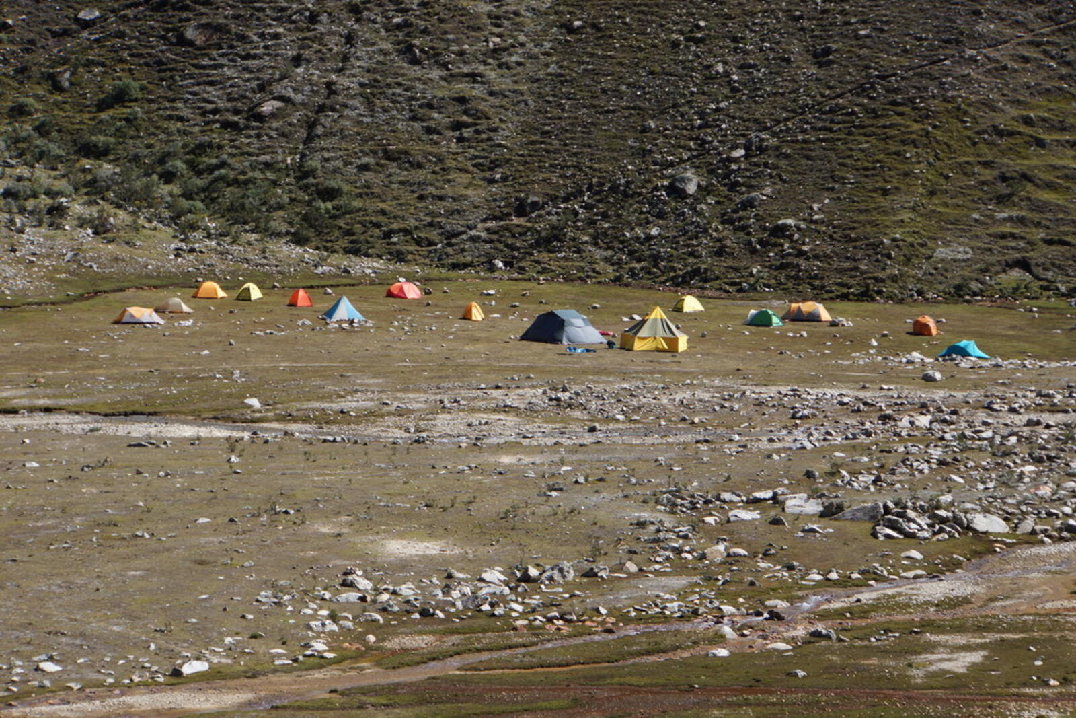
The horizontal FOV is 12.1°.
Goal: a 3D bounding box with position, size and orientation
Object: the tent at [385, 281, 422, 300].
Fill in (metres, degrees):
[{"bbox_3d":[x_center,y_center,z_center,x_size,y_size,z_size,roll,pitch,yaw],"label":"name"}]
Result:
[{"bbox_3d":[-9.764,-5.081,371.079,1.900,1.100,1.700,5,9,36],"label":"tent"}]

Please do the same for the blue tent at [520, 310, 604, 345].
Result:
[{"bbox_3d":[1.592,-2.239,343.548,4.100,2.050,4.100,-6,9,-41],"label":"blue tent"}]

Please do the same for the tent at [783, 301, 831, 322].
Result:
[{"bbox_3d":[18.061,-3.211,340.528,2.900,1.250,1.900,2,7,18],"label":"tent"}]

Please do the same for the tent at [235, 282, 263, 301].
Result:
[{"bbox_3d":[-21.010,-4.938,369.609,1.300,1.170,1.800,3,8,25],"label":"tent"}]

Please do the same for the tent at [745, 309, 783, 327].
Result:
[{"bbox_3d":[15.794,-2.960,353.494,2.050,1.100,1.600,5,8,35],"label":"tent"}]

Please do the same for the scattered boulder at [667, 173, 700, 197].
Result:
[{"bbox_3d":[11.052,-13.176,385.000,2.300,1.700,2.000,0,6,0],"label":"scattered boulder"}]

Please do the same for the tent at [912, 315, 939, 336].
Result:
[{"bbox_3d":[26.484,-2.301,347.526,1.450,1.220,1.750,2,7,18],"label":"tent"}]

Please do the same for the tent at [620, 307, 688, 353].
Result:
[{"bbox_3d":[7.748,-2.066,339.191,4.300,2.750,4.200,1,7,6],"label":"tent"}]

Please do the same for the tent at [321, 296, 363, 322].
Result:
[{"bbox_3d":[-13.123,-3.421,341.060,2.400,1.550,2.400,-1,6,-13],"label":"tent"}]

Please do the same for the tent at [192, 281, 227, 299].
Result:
[{"bbox_3d":[-24.003,-5.067,370.966,2.300,1.100,2.000,1,7,4],"label":"tent"}]

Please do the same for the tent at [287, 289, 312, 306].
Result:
[{"bbox_3d":[-16.400,-4.271,350.806,1.250,1.100,1.800,-2,7,-14],"label":"tent"}]

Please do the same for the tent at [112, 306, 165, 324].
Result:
[{"bbox_3d":[-27.875,-3.141,354.991,3.400,1.100,1.800,0,7,3],"label":"tent"}]

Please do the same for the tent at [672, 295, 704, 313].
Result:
[{"bbox_3d":[10.235,-3.770,346.503,1.750,1.050,1.400,-5,8,-37],"label":"tent"}]

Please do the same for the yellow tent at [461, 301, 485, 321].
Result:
[{"bbox_3d":[-4.346,-3.222,341.082,1.250,1.150,1.800,-1,6,-11],"label":"yellow tent"}]

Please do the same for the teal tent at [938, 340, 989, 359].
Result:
[{"bbox_3d":[26.703,-0.663,318.268,2.600,1.070,1.700,5,8,37],"label":"teal tent"}]

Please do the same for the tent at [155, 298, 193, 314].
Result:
[{"bbox_3d":[-24.820,-3.693,346.397,2.200,0.920,1.700,3,7,23],"label":"tent"}]

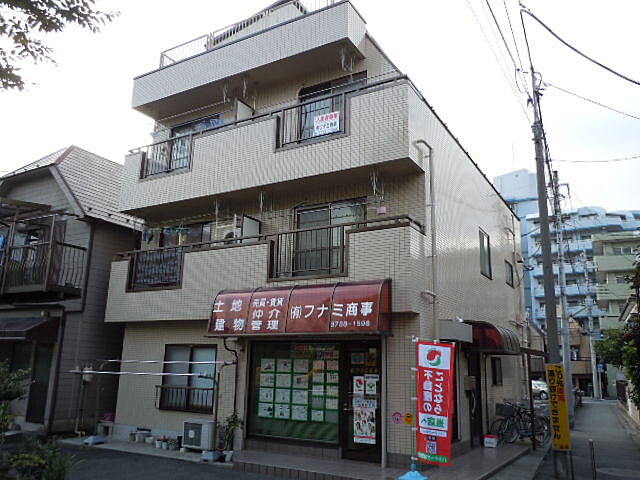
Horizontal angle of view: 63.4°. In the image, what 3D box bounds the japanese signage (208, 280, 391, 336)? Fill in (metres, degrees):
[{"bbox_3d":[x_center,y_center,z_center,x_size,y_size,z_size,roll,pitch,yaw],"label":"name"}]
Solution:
[{"bbox_3d":[-0.466,1.289,9.577,3.660,0.960,0.530,-7,-16,30],"label":"japanese signage"}]

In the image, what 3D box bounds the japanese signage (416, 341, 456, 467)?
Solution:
[{"bbox_3d":[1.788,2.493,8.017,0.570,1.800,0.040,-3,-14,16],"label":"japanese signage"}]

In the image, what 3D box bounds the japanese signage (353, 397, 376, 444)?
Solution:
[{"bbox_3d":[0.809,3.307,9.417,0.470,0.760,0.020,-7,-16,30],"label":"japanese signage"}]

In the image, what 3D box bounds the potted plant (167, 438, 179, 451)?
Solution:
[{"bbox_3d":[-3.141,4.359,11.044,0.210,0.240,0.210,1,-14,0],"label":"potted plant"}]

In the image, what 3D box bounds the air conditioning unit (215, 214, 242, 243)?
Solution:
[{"bbox_3d":[-1.970,-0.013,11.880,0.720,0.580,0.300,-7,-16,30],"label":"air conditioning unit"}]

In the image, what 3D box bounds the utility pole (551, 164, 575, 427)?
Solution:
[{"bbox_3d":[9.552,1.956,20.300,0.340,9.843,0.340,-7,-16,30],"label":"utility pole"}]

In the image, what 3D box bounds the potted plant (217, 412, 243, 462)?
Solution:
[{"bbox_3d":[-1.742,3.808,10.062,0.440,0.900,0.420,1,-14,0],"label":"potted plant"}]

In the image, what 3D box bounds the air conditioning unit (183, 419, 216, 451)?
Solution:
[{"bbox_3d":[-2.505,4.069,10.776,0.700,0.540,0.260,-7,-16,30],"label":"air conditioning unit"}]

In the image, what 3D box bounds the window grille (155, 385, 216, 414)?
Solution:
[{"bbox_3d":[-2.998,3.529,11.424,1.710,0.520,0.160,-7,-16,30],"label":"window grille"}]

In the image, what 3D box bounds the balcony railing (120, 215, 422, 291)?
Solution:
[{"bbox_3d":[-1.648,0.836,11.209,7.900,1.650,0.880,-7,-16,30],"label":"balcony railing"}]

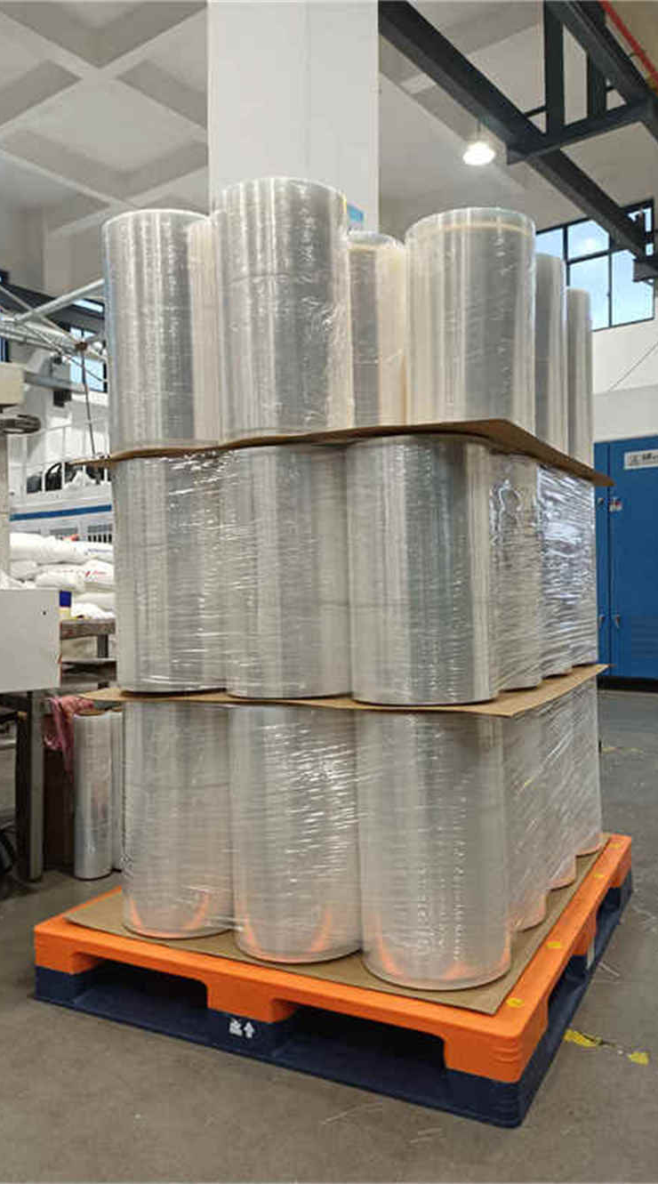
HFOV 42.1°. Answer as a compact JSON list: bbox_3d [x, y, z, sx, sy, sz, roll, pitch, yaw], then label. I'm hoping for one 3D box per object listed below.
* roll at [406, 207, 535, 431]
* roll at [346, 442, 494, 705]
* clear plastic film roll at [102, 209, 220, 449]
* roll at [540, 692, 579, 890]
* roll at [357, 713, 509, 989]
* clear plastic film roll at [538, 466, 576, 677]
[{"bbox_3d":[0.317,-0.538,1.919,0.285,0.507,0.285,-2,0,0],"label":"roll"},{"bbox_3d":[0.181,-0.040,1.670,0.284,0.485,0.284,-2,0,0],"label":"roll"},{"bbox_3d":[-0.351,-0.543,1.920,0.283,0.501,0.283,-1,0,0],"label":"clear plastic film roll"},{"bbox_3d":[0.482,0.458,2.174,0.283,0.501,0.283,-1,0,0],"label":"roll"},{"bbox_3d":[0.199,0.461,1.661,0.283,0.501,0.283,-1,0,0],"label":"roll"},{"bbox_3d":[0.471,-0.039,2.192,0.284,0.485,0.284,-2,0,0],"label":"clear plastic film roll"}]

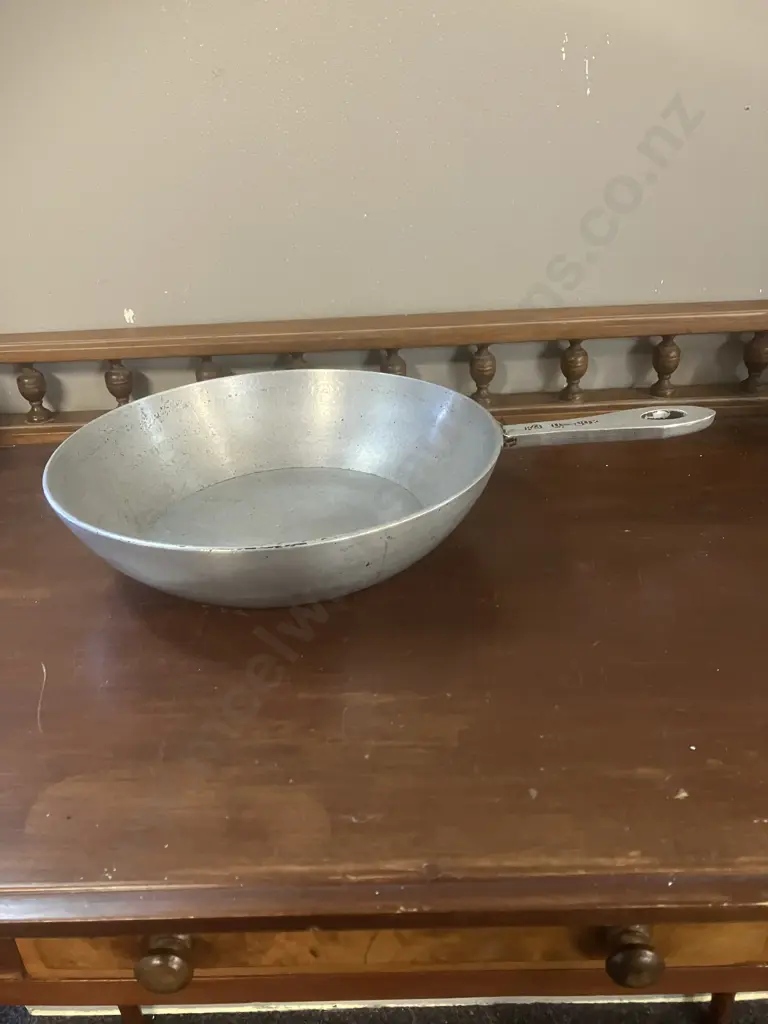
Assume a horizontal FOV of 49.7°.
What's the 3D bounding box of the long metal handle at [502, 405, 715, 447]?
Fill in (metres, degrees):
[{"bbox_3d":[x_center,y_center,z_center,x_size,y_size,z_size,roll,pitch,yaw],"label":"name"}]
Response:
[{"bbox_3d":[0.161,-0.061,0.595,0.158,0.009,0.036,-5,28,-5],"label":"long metal handle"}]

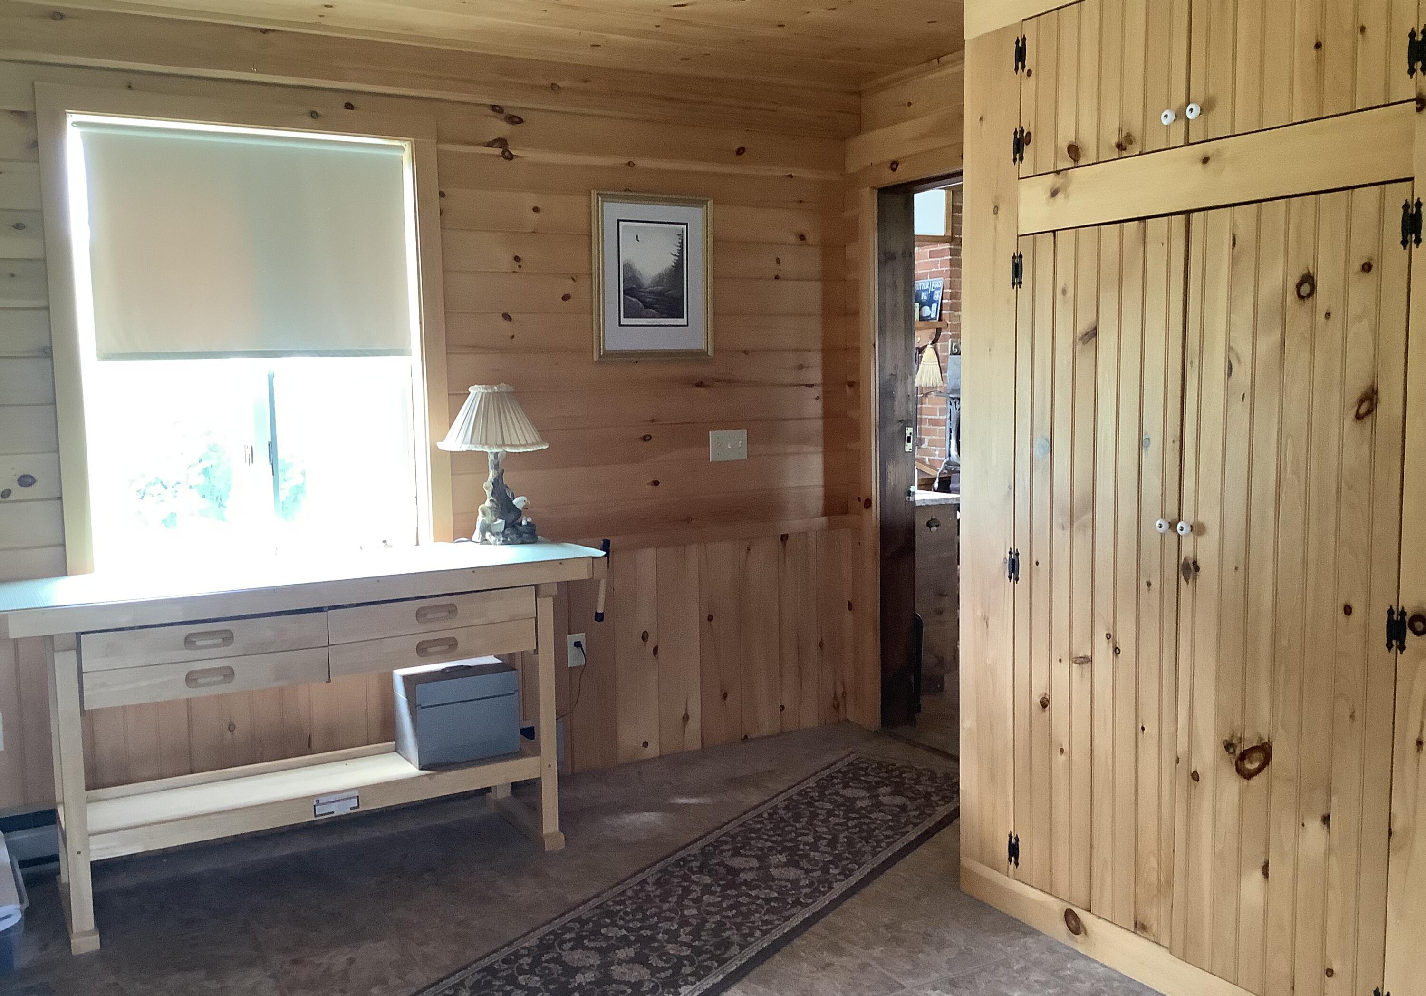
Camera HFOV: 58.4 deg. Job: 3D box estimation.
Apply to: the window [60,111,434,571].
[{"bbox_3d":[-1.409,-0.463,3.979,1.015,1.344,0.120,-4,6,-30],"label":"window"}]

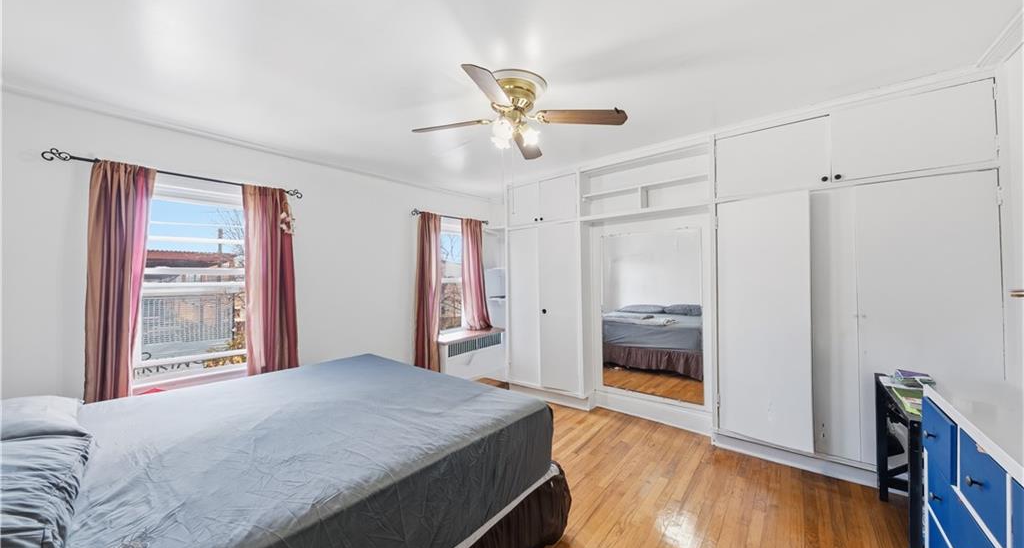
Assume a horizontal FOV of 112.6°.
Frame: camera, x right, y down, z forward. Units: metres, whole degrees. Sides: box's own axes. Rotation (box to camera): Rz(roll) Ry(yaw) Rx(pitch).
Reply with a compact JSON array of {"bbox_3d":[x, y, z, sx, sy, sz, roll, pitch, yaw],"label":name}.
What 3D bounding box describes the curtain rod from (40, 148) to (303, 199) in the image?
[{"bbox_3d":[-2.361,-0.719,2.572,0.090,0.075,1.400,-1,-1,40],"label":"curtain rod"}]

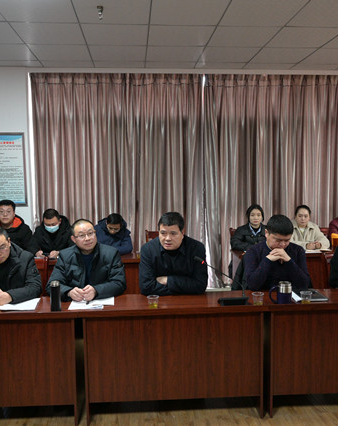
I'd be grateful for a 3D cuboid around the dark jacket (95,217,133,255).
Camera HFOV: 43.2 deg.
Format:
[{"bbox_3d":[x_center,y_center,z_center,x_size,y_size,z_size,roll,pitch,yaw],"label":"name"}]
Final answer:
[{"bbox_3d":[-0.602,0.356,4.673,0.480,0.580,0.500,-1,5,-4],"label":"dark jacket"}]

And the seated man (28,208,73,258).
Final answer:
[{"bbox_3d":[-1.233,0.586,4.507,0.540,1.250,0.760,-1,5,-5],"label":"seated man"}]

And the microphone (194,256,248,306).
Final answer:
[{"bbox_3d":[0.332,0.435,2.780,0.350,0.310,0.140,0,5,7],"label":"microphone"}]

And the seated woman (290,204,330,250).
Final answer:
[{"bbox_3d":[1.637,0.532,5.097,0.490,1.260,0.700,-1,5,-3],"label":"seated woman"}]

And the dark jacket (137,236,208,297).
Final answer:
[{"bbox_3d":[0.021,0.468,2.979,0.500,0.570,0.460,-1,5,-4],"label":"dark jacket"}]

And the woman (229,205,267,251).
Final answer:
[{"bbox_3d":[0.960,0.537,5.045,0.500,1.270,0.700,0,5,1],"label":"woman"}]

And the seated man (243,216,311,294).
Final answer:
[{"bbox_3d":[0.774,0.652,3.266,0.510,1.280,0.740,-1,5,-8],"label":"seated man"}]

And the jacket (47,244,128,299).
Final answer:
[{"bbox_3d":[-0.596,0.536,3.135,0.560,0.640,0.500,-1,5,-8],"label":"jacket"}]

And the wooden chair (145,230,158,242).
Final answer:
[{"bbox_3d":[-0.025,0.681,4.805,0.460,0.920,0.500,-1,5,-4],"label":"wooden chair"}]

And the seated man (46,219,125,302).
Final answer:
[{"bbox_3d":[-0.591,0.694,3.097,0.560,1.290,0.720,-1,5,-8],"label":"seated man"}]

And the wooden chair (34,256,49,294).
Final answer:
[{"bbox_3d":[-1.180,0.847,3.335,0.430,0.920,0.500,-1,5,-5],"label":"wooden chair"}]

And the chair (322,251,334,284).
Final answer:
[{"bbox_3d":[1.506,0.793,3.303,0.460,0.920,0.500,-1,5,-4],"label":"chair"}]

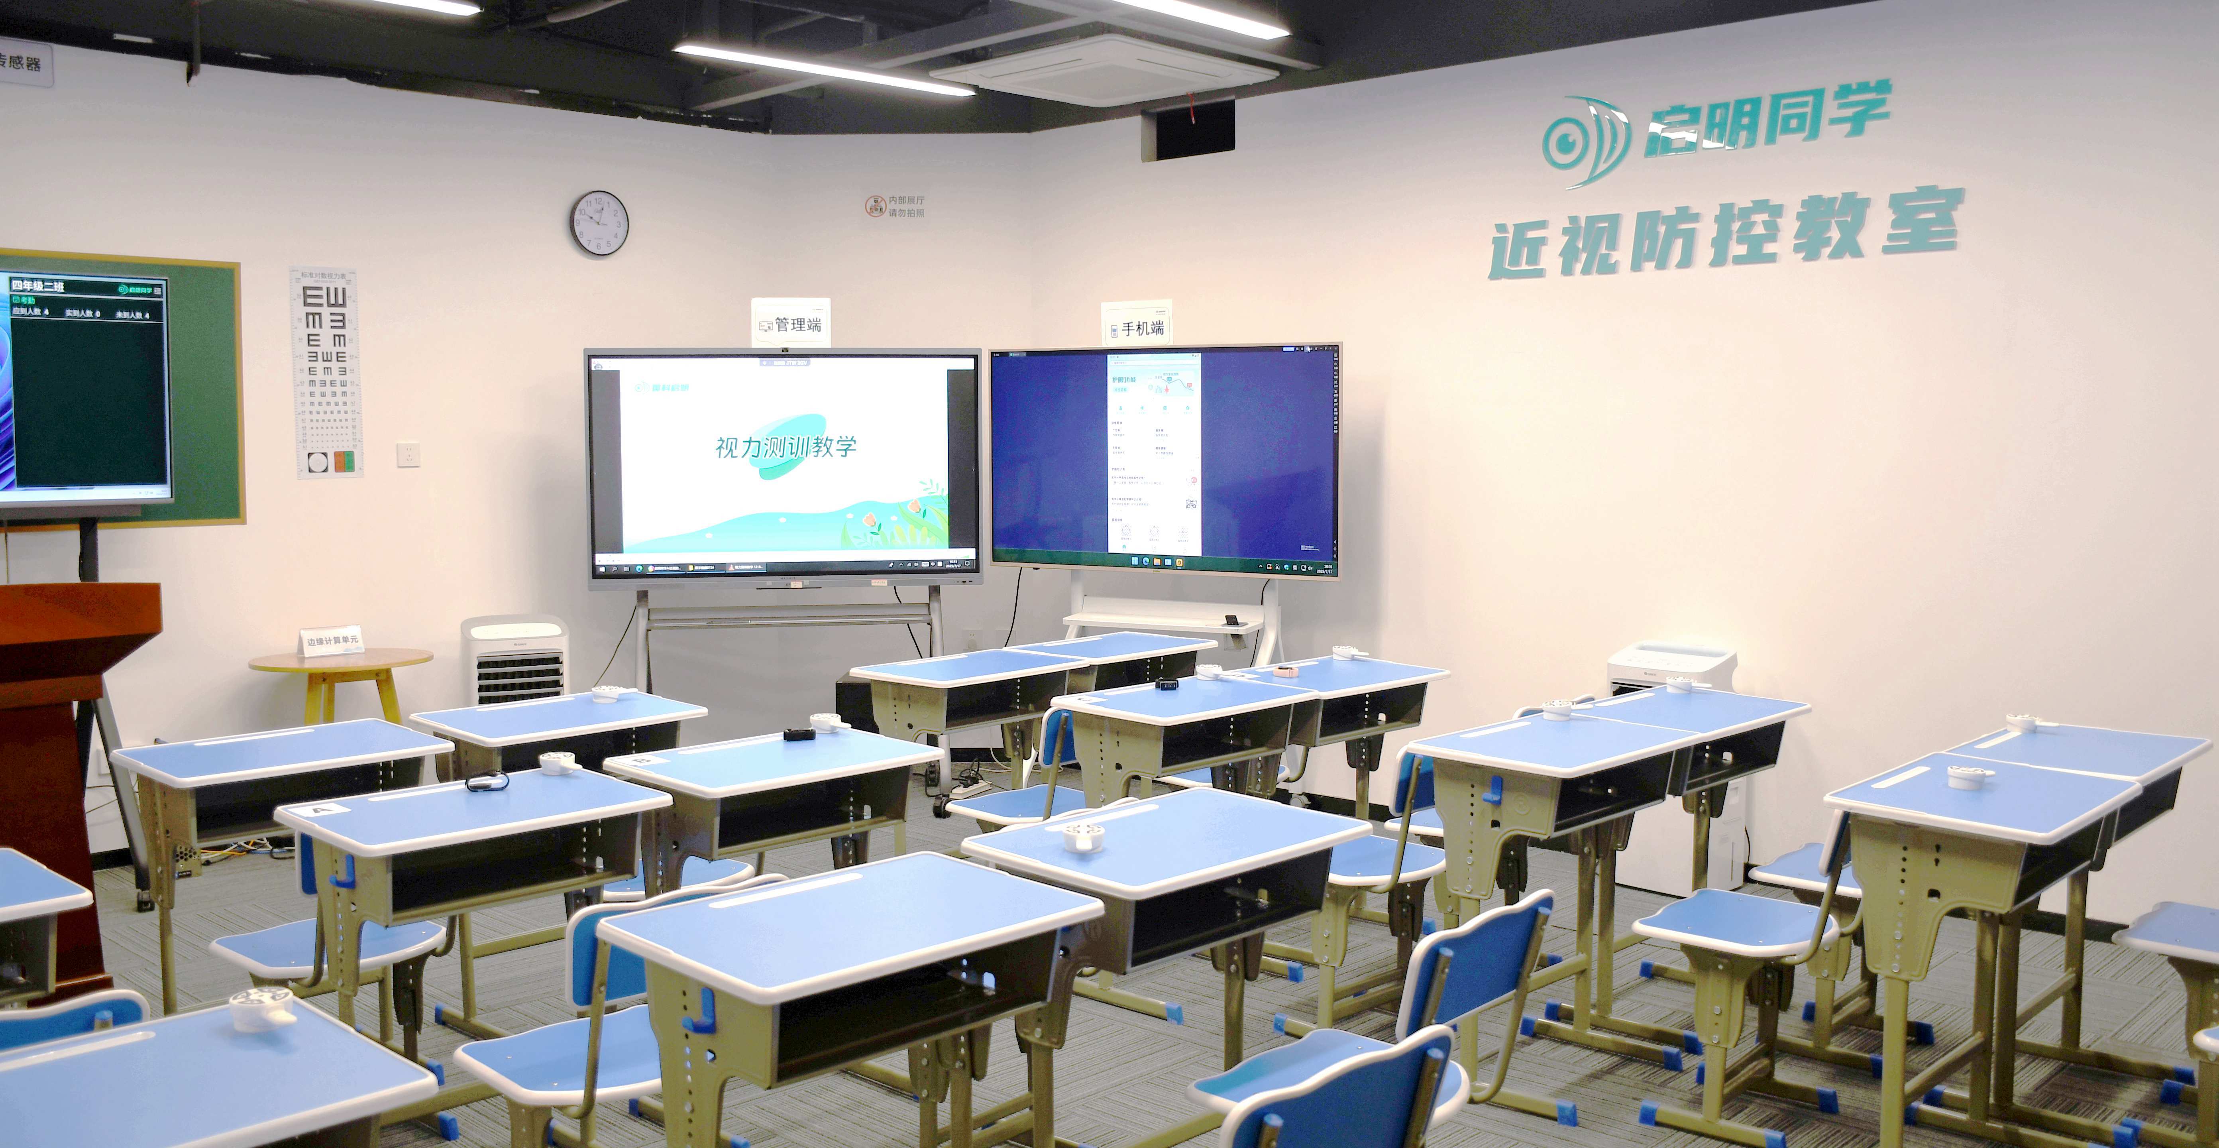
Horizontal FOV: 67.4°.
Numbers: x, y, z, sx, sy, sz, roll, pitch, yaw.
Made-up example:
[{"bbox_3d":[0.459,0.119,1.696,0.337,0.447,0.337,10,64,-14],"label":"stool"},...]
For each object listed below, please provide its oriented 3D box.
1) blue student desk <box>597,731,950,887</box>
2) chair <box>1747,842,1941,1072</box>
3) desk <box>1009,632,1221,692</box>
[{"bbox_3d":[-0.704,0.788,3.608,0.600,0.795,0.410,-5,8,-44],"label":"blue student desk"},{"bbox_3d":[1.714,0.718,3.782,0.380,0.750,0.460,-4,5,-44],"label":"chair"},{"bbox_3d":[0.015,0.620,5.524,0.420,0.750,0.610,3,5,44],"label":"desk"}]

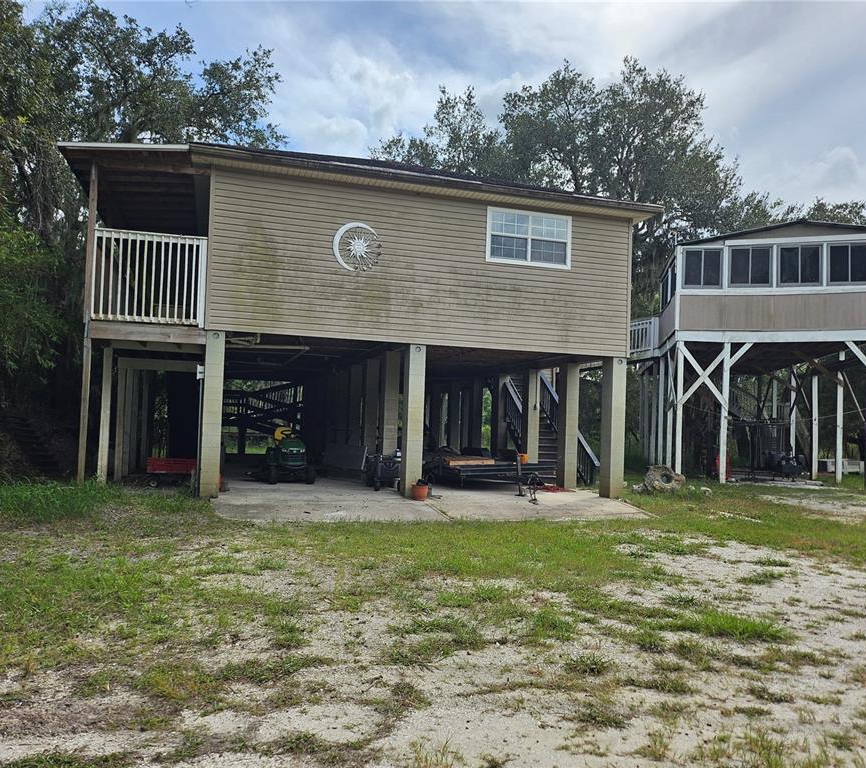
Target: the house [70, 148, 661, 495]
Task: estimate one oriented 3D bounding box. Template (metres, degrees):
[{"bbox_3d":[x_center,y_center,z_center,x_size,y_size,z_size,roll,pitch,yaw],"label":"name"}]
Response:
[{"bbox_3d":[-2.508,-1.518,18.911,11.211,7.726,12.524,3,-3,-16],"label":"house"}]

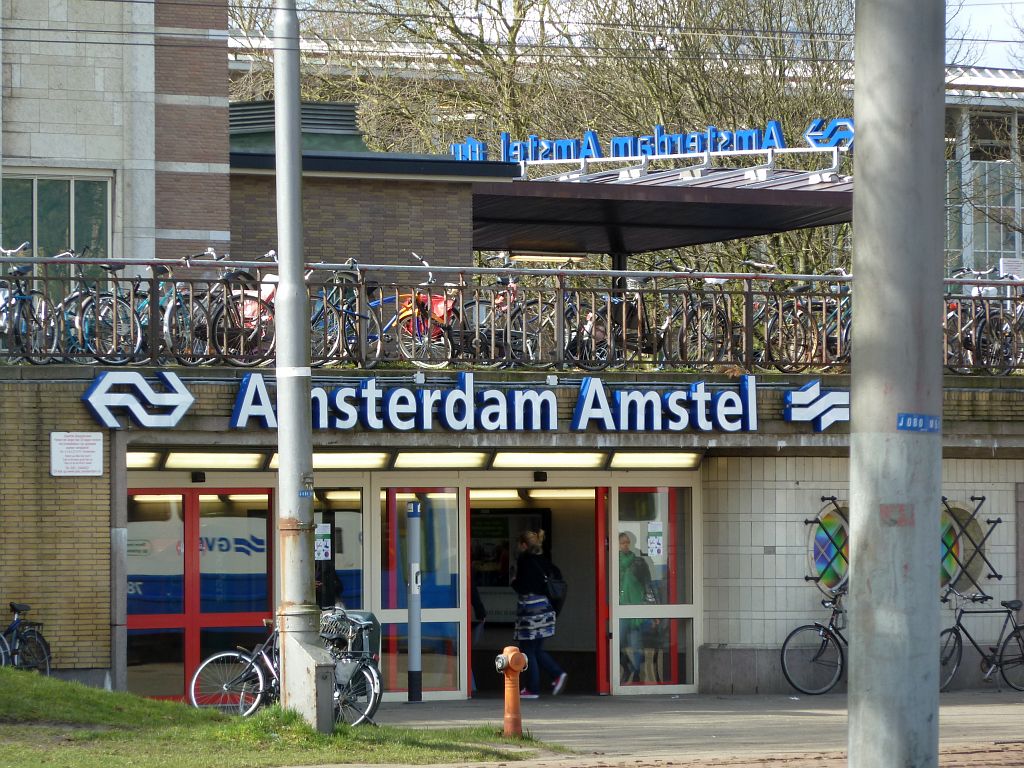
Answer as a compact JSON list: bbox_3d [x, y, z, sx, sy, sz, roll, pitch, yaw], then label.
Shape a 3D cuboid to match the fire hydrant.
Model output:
[{"bbox_3d":[0.000,2.721,68.000,0.270,0.810,0.200,0,-1,-22],"label":"fire hydrant"}]

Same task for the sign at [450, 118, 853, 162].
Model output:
[{"bbox_3d":[2.412,-4.292,136.137,0.220,0.560,10.453,0,-1,-42],"label":"sign"}]

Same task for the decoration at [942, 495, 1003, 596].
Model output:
[{"bbox_3d":[4.690,1.732,80.976,1.080,1.100,0.220,0,-1,-42],"label":"decoration"}]

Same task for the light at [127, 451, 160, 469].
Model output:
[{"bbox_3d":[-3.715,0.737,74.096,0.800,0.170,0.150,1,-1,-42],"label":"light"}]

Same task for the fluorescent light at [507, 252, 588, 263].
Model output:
[{"bbox_3d":[0.582,-2.076,126.000,1.550,0.150,0.180,1,-1,-42],"label":"fluorescent light"}]

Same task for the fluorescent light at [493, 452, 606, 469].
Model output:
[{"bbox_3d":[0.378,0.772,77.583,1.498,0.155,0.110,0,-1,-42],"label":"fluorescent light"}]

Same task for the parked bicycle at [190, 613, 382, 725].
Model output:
[{"bbox_3d":[-2.067,2.635,70.500,1.769,1.070,0.580,3,-1,0],"label":"parked bicycle"}]

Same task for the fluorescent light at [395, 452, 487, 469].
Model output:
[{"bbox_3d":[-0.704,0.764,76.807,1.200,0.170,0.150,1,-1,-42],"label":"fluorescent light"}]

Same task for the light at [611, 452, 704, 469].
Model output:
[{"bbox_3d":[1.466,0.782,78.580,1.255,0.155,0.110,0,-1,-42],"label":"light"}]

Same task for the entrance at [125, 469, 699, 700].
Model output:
[{"bbox_3d":[-0.925,1.998,76.437,7.736,2.302,0.400,0,-1,-42],"label":"entrance"}]

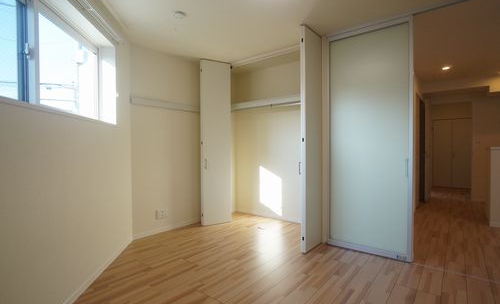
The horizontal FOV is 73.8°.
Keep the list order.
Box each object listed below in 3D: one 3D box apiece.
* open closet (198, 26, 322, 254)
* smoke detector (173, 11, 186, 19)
[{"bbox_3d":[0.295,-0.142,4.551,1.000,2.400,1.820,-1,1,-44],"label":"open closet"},{"bbox_3d":[-0.666,-1.296,3.157,0.122,0.045,0.122,0,1,0],"label":"smoke detector"}]

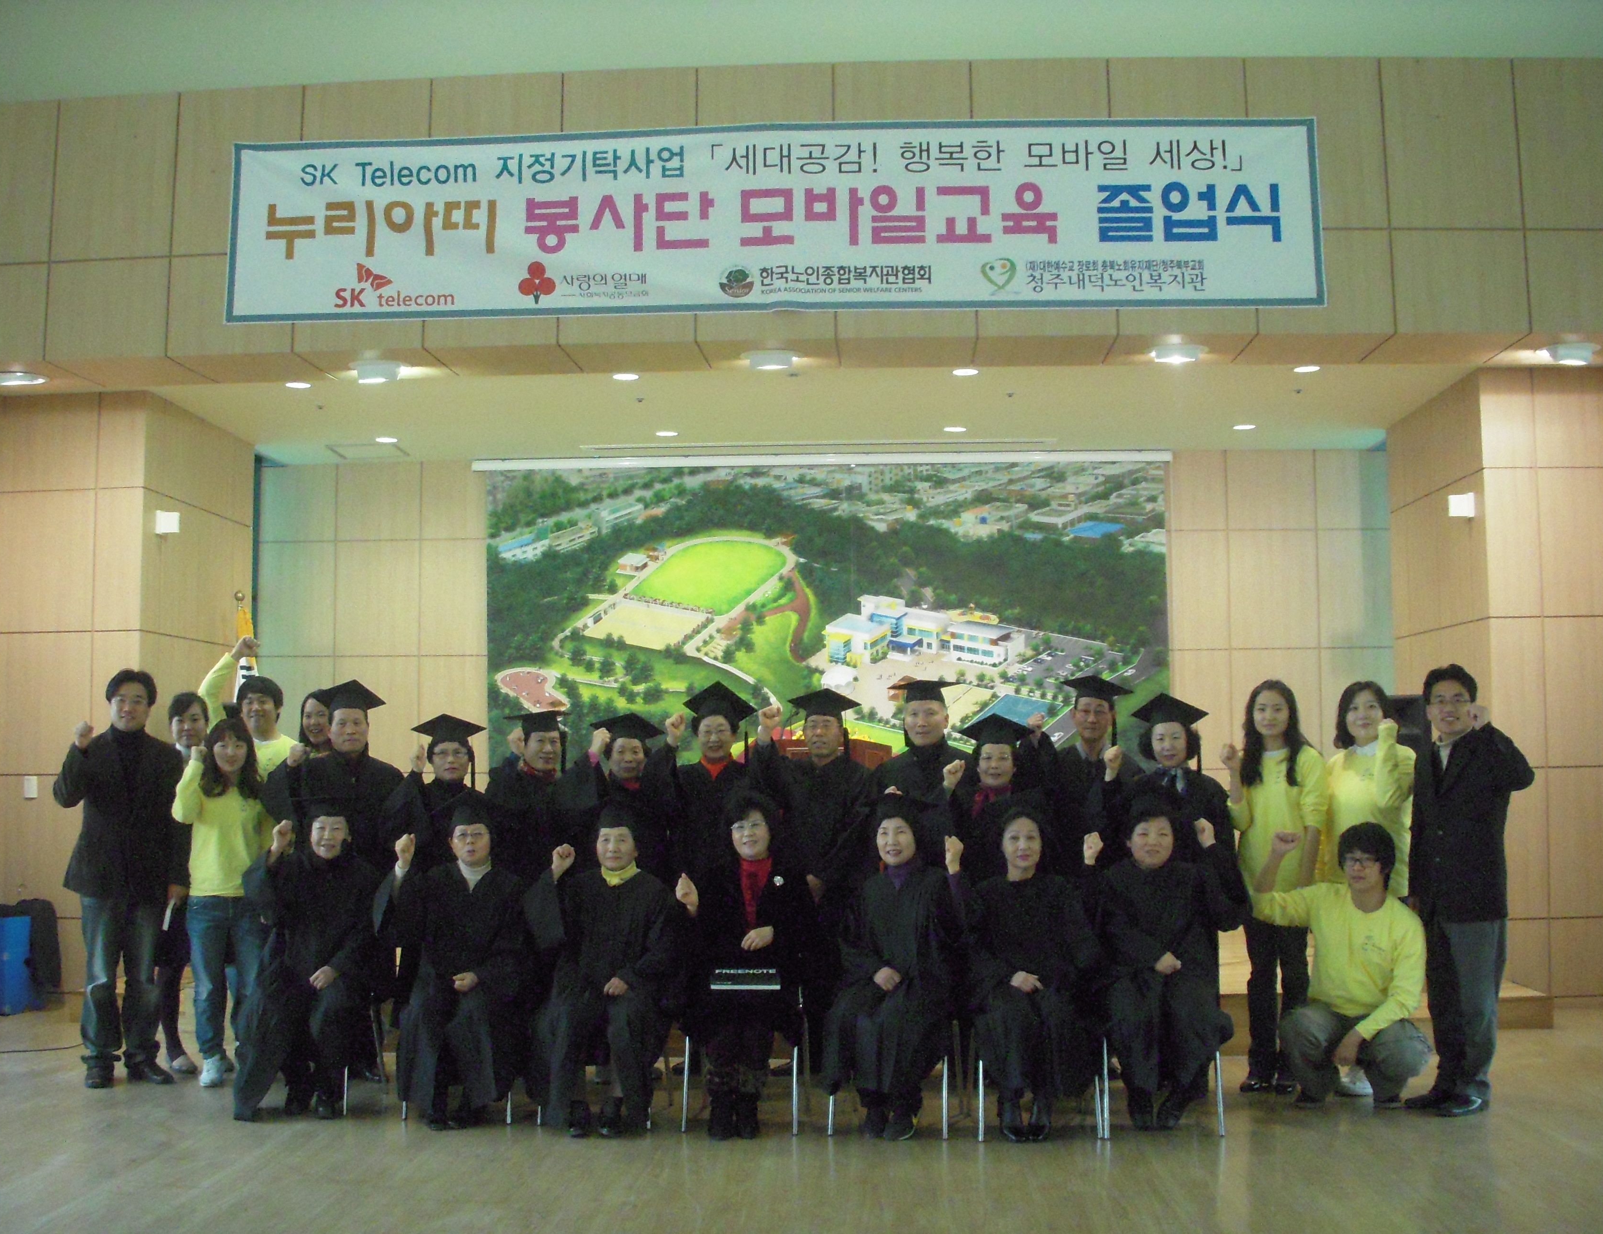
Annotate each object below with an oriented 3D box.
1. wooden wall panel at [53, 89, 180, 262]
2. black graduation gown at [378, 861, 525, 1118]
[{"bbox_3d":[-3.296,-2.105,8.686,0.630,0.830,0.030,-1,-4,3],"label":"wooden wall panel"},{"bbox_3d":[-1.353,1.420,7.005,0.570,0.940,0.550,0,-4,-3],"label":"black graduation gown"}]

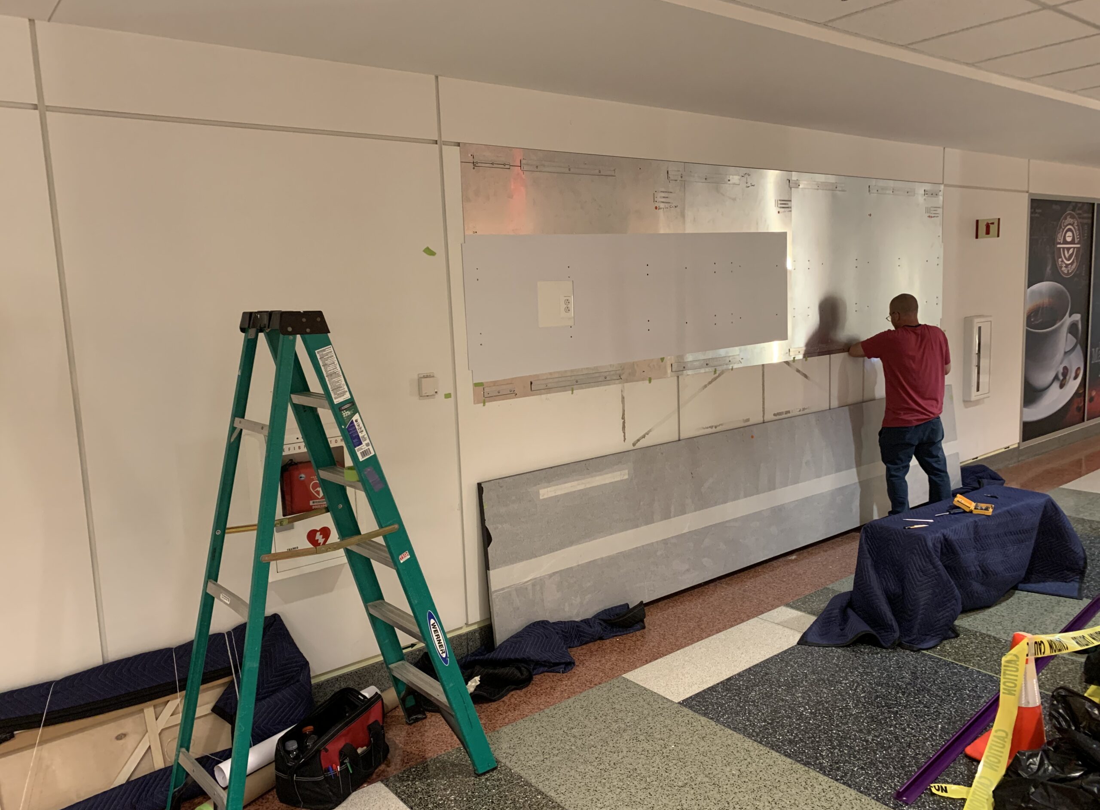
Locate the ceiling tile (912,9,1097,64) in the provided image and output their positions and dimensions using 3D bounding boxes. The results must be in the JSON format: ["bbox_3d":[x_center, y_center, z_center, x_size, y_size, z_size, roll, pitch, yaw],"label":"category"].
[{"bbox_3d":[1.996,-1.614,3.621,0.615,0.020,0.577,-8,10,-37],"label":"ceiling tile"}]

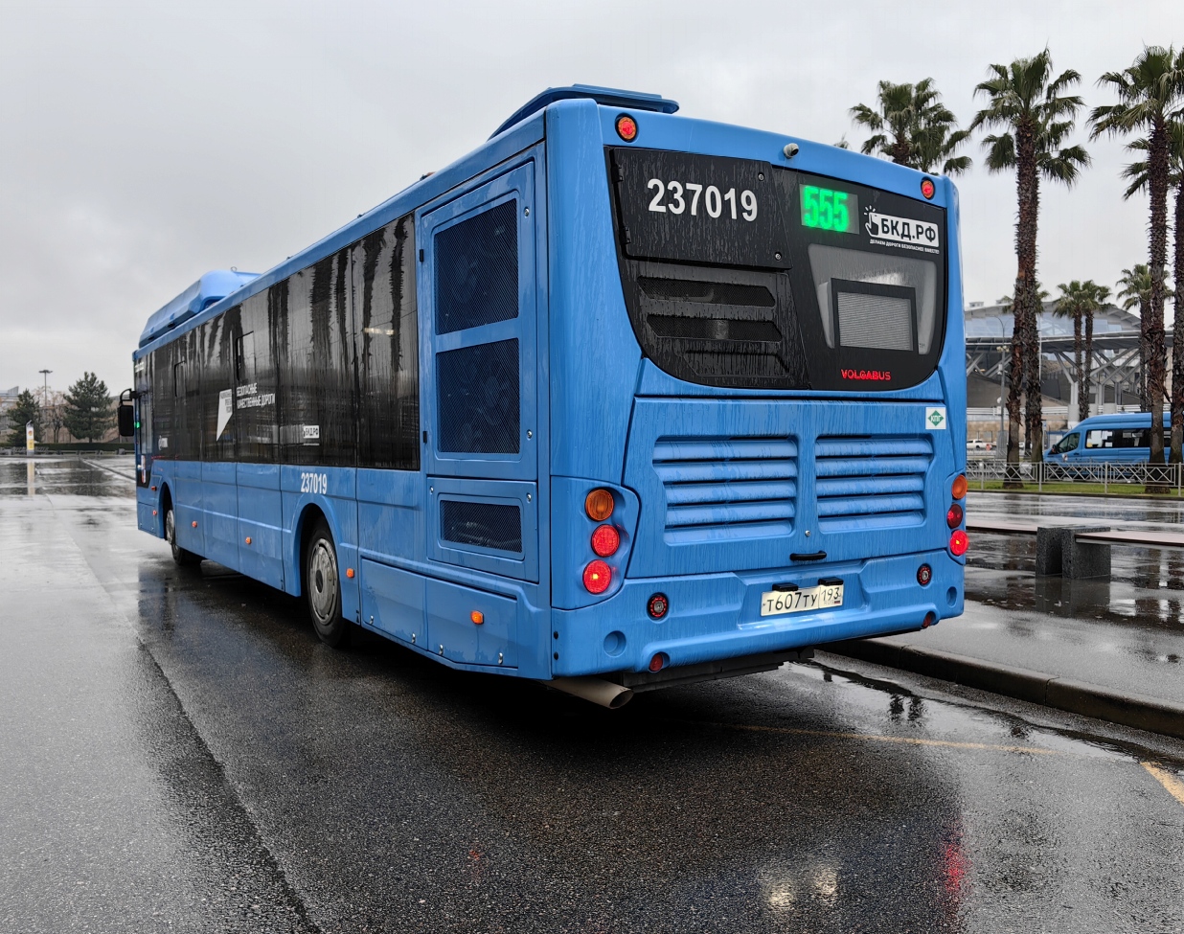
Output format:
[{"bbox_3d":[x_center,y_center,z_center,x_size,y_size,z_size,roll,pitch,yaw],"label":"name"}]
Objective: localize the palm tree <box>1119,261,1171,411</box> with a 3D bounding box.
[{"bbox_3d":[37.614,-7.048,66.000,3.650,13.600,3.650,0,1,30],"label":"palm tree"}]

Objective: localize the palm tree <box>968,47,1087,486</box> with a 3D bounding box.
[{"bbox_3d":[13.537,-6.112,30.000,3.650,13.590,3.650,0,1,24],"label":"palm tree"}]

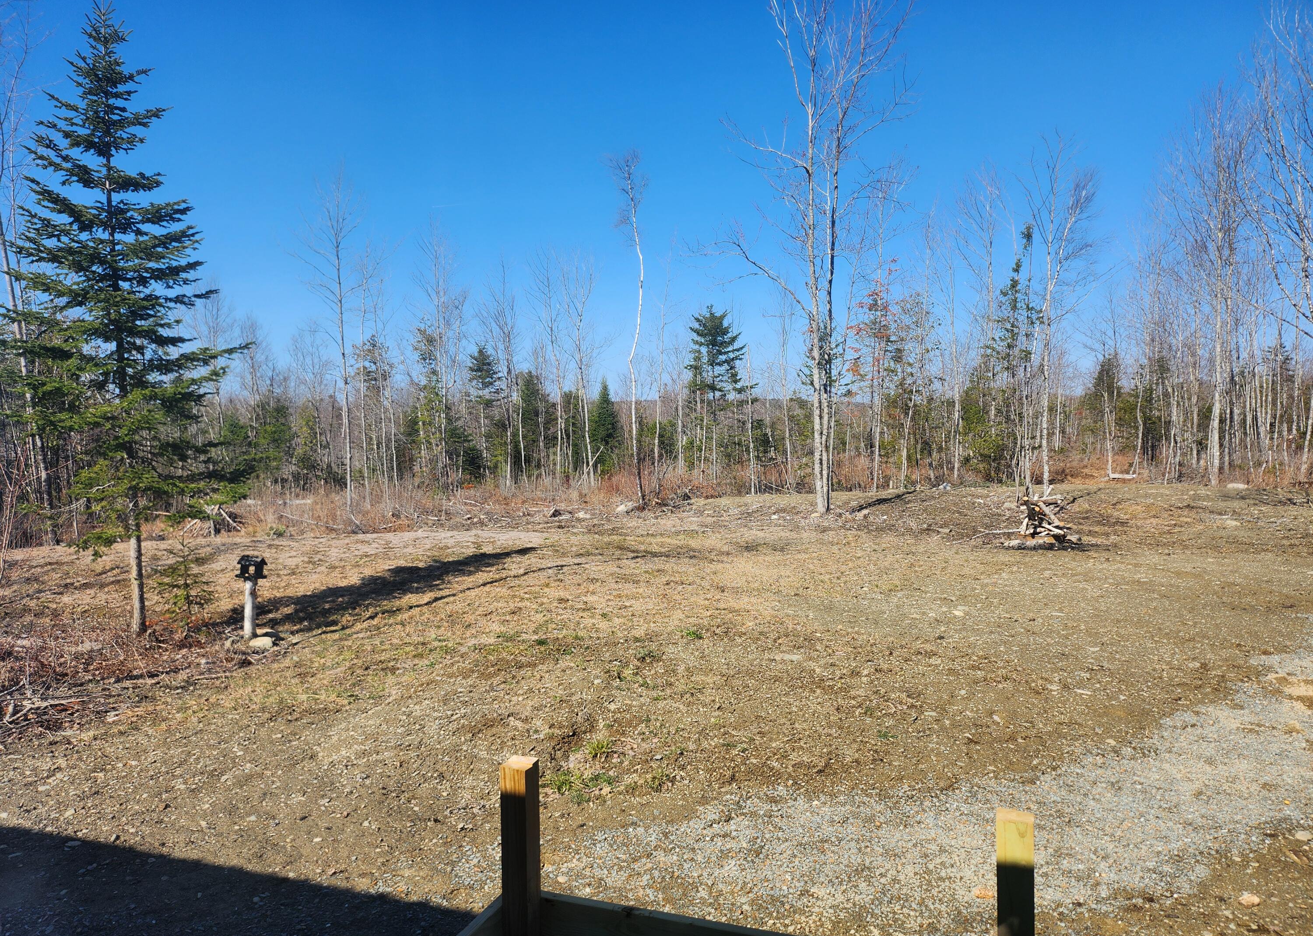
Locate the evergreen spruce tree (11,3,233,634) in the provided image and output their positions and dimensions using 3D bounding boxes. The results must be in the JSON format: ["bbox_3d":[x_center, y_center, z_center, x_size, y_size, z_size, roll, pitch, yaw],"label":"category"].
[{"bbox_3d":[-6.047,-1.619,10.226,2.300,7.036,2.300,-1,3,0],"label":"evergreen spruce tree"}]

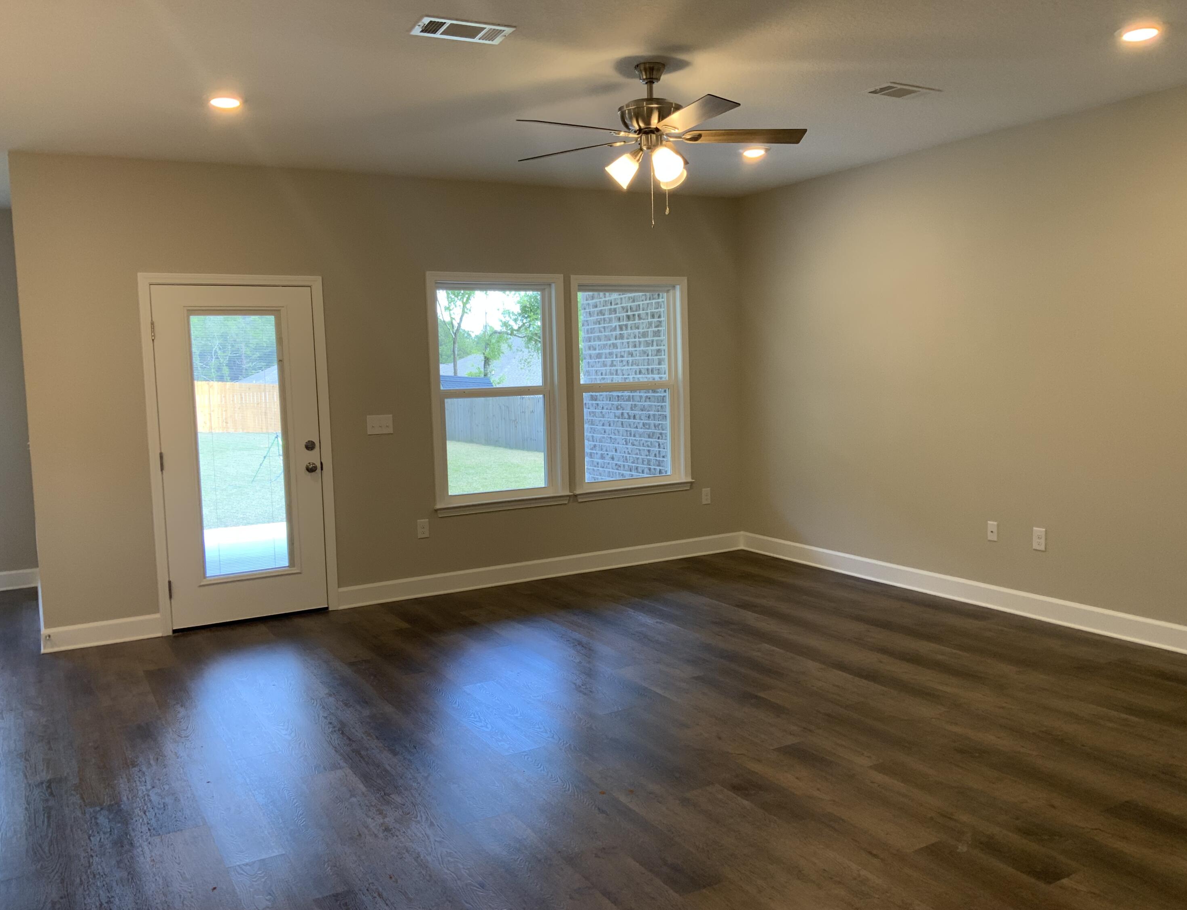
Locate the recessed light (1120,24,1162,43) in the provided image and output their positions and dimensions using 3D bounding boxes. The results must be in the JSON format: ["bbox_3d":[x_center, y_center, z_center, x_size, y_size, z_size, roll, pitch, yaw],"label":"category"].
[{"bbox_3d":[2.158,-1.654,4.008,0.170,0.035,0.170,-5,6,-29],"label":"recessed light"}]

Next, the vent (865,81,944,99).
[{"bbox_3d":[1.456,-1.710,4.828,0.356,0.025,0.203,-5,6,-29],"label":"vent"}]

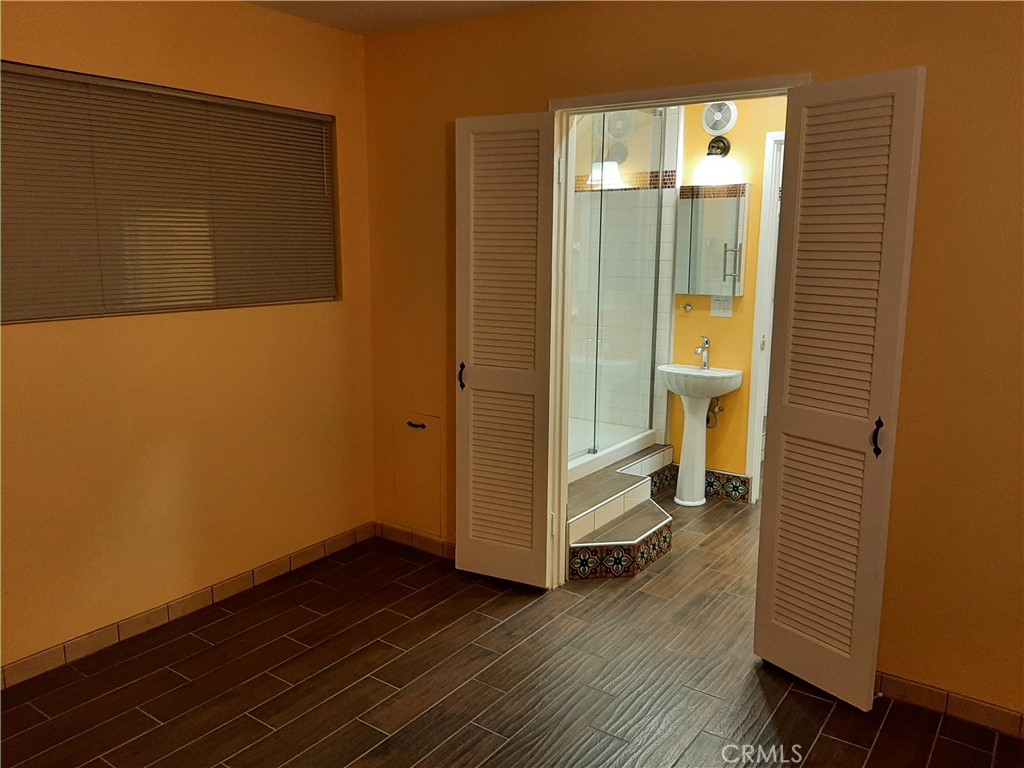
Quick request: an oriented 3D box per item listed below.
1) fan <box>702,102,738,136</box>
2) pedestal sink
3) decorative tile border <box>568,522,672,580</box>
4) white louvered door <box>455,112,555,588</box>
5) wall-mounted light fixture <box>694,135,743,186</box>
[{"bbox_3d":[1.181,-1.527,4.394,0.214,0.214,0.055,8,13,35],"label":"fan"},{"bbox_3d":[1.074,0.317,4.606,0.445,0.805,0.380,8,13,35],"label":"pedestal sink"},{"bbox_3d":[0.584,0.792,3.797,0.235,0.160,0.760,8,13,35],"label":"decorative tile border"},{"bbox_3d":[-0.039,-0.109,3.380,0.467,2.042,0.034,6,12,25],"label":"white louvered door"},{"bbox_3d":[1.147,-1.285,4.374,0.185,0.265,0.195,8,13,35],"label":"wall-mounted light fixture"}]

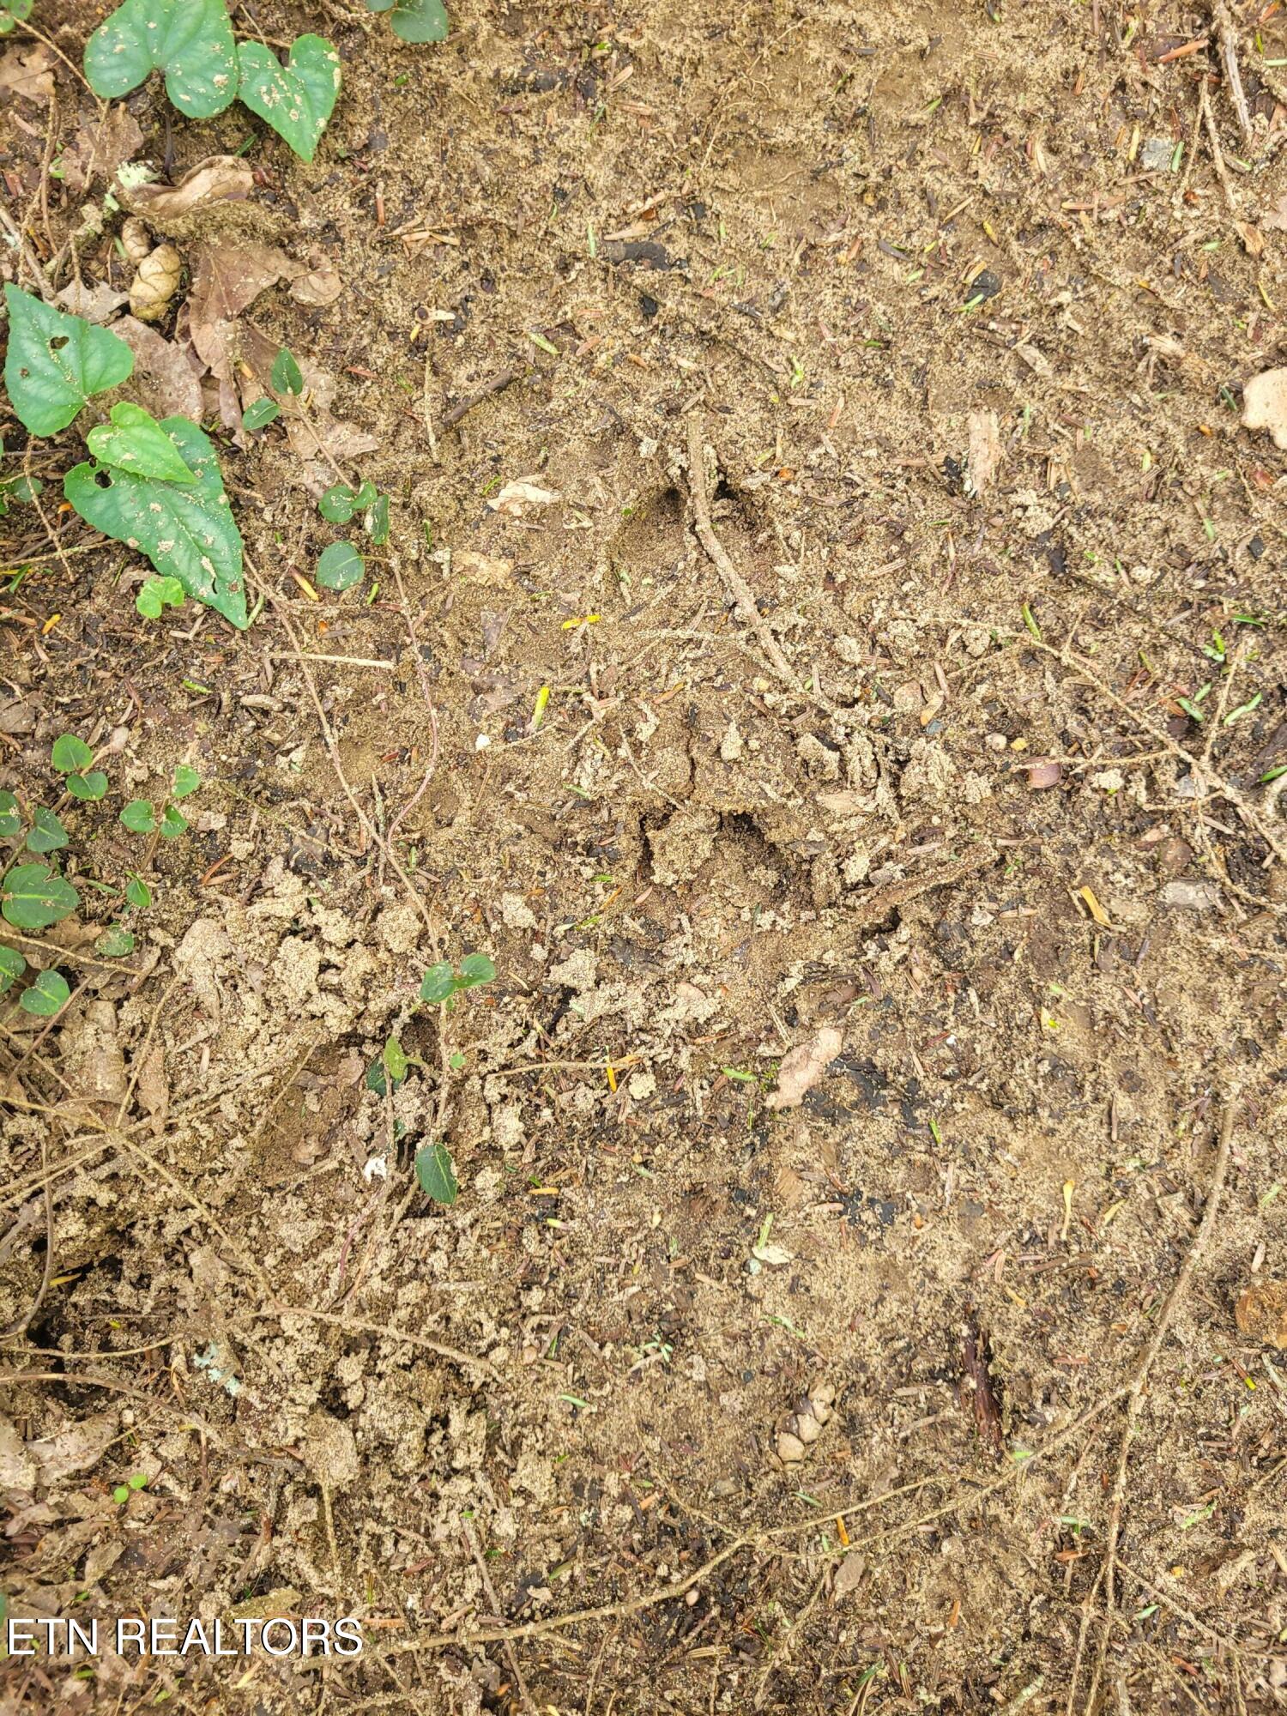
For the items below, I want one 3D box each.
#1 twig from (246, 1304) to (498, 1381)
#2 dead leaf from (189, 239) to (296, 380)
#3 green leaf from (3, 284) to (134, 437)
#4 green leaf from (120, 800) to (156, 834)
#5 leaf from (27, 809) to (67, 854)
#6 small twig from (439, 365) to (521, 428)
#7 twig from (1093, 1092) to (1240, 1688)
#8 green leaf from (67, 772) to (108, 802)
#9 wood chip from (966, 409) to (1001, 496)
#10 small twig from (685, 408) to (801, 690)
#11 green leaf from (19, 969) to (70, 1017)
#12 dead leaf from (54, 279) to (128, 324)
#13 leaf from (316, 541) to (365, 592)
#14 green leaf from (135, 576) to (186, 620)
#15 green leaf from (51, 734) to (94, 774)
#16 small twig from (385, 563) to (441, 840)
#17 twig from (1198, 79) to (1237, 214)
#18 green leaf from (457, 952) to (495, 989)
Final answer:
[{"bbox_3d":[-0.107,0.191,0.513,0.103,0.008,0.011,12,79,2],"label":"twig"},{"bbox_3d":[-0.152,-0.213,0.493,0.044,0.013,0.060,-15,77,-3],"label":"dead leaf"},{"bbox_3d":[-0.267,-0.228,0.576,0.060,0.015,0.076,-35,81,-7],"label":"green leaf"},{"bbox_3d":[-0.226,-0.018,0.575,0.016,0.005,0.015,5,80,1],"label":"green leaf"},{"bbox_3d":[-0.266,-0.012,0.574,0.017,0.005,0.021,-41,83,-6],"label":"leaf"},{"bbox_3d":[-0.076,-0.215,0.601,0.045,0.004,0.007,-36,81,-7],"label":"small twig"},{"bbox_3d":[0.216,0.224,0.538,0.017,0.010,0.247,17,81,3],"label":"twig"},{"bbox_3d":[-0.237,-0.030,0.551,0.017,0.005,0.014,-8,79,-2],"label":"green leaf"},{"bbox_3d":[0.158,-0.188,0.596,0.016,0.004,0.044,4,78,1],"label":"wood chip"},{"bbox_3d":[0.038,-0.118,0.499,0.014,0.008,0.120,-18,79,-4],"label":"small twig"},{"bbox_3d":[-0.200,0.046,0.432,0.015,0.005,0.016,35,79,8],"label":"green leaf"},{"bbox_3d":[-0.224,-0.226,0.522,0.030,0.007,0.020,-7,78,-1],"label":"dead leaf"},{"bbox_3d":[-0.117,-0.112,0.496,0.019,0.004,0.021,-23,79,-5],"label":"leaf"},{"bbox_3d":[-0.183,-0.099,0.489,0.018,0.006,0.015,-29,80,-6],"label":"green leaf"},{"bbox_3d":[-0.257,-0.047,0.579,0.018,0.005,0.019,-21,81,-4],"label":"green leaf"},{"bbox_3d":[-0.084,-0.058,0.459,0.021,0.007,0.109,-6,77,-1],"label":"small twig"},{"bbox_3d":[0.279,-0.349,0.628,0.006,0.004,0.076,-6,79,-1],"label":"twig"},{"bbox_3d":[-0.060,0.040,0.461,0.014,0.005,0.012,-30,80,-6],"label":"green leaf"}]

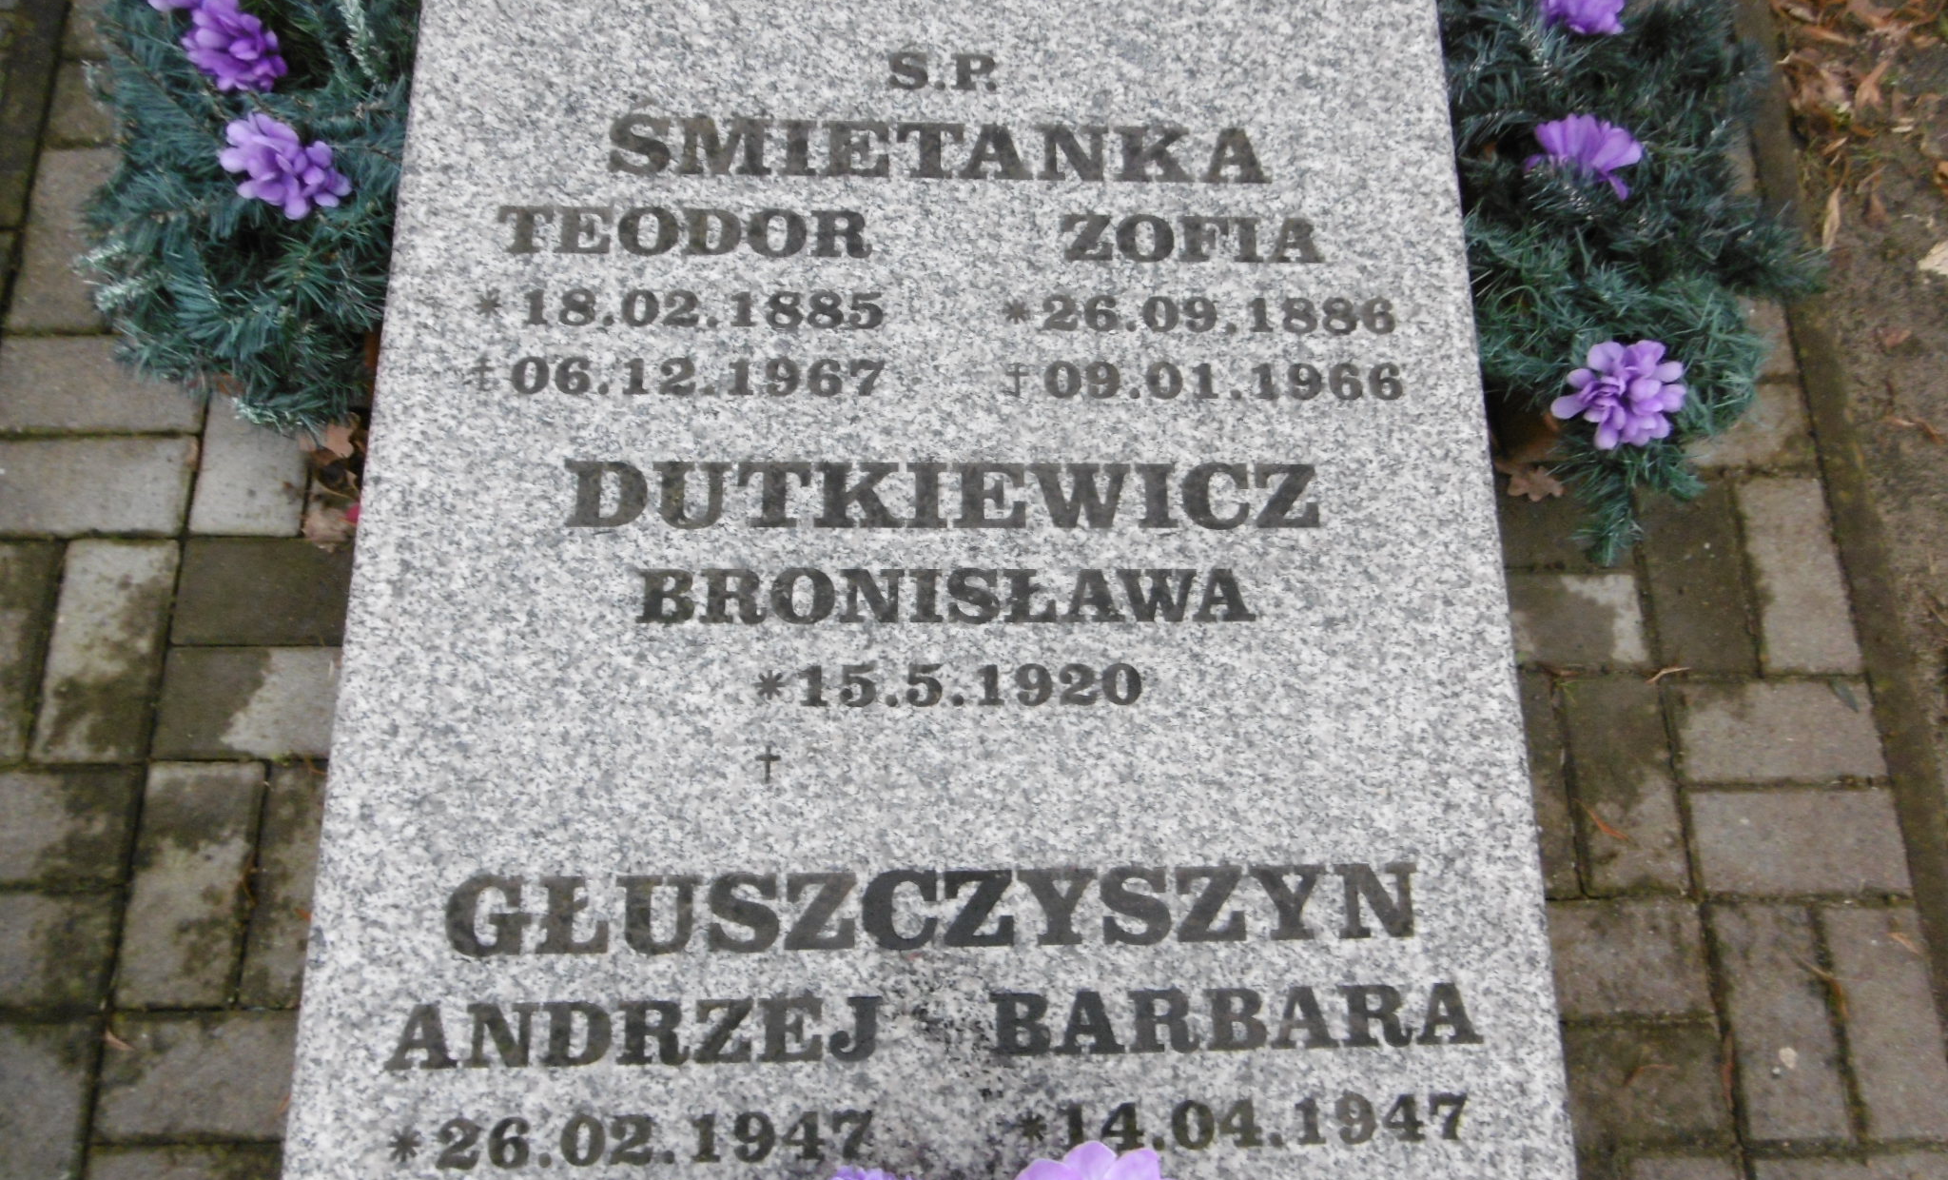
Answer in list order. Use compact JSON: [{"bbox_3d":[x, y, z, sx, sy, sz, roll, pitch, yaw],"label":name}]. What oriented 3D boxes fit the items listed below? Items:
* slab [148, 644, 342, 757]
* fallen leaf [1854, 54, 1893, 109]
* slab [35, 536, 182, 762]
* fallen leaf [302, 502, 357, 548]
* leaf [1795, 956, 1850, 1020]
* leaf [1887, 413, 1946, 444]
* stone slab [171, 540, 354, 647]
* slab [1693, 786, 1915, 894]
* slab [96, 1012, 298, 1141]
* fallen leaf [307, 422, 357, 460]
[{"bbox_3d":[-0.599,0.104,1.185,0.191,0.060,0.096,-1,73,-2],"label":"slab"},{"bbox_3d":[0.950,-0.535,1.426,0.029,0.012,0.081,22,73,2],"label":"fallen leaf"},{"bbox_3d":[-0.748,0.058,1.196,0.096,0.060,0.196,-1,73,-2],"label":"slab"},{"bbox_3d":[-0.570,-0.057,1.194,0.046,0.015,0.043,-1,73,-2],"label":"fallen leaf"},{"bbox_3d":[0.727,0.333,1.151,0.019,0.010,0.065,-35,79,-13],"label":"leaf"},{"bbox_3d":[0.918,-0.161,1.314,0.059,0.010,0.019,27,73,3],"label":"leaf"},{"bbox_3d":[-0.601,0.009,1.215,0.191,0.060,0.096,-1,73,-2],"label":"stone slab"},{"bbox_3d":[0.721,0.229,1.218,0.189,0.060,0.096,0,74,-5],"label":"slab"},{"bbox_3d":[-0.593,0.391,1.097,0.191,0.060,0.096,-1,73,-2],"label":"slab"},{"bbox_3d":[-0.578,-0.134,1.215,0.043,0.015,0.037,-1,73,-2],"label":"fallen leaf"}]

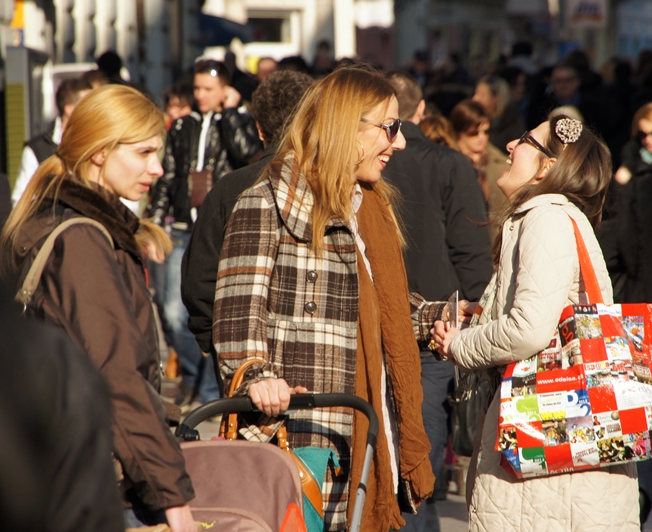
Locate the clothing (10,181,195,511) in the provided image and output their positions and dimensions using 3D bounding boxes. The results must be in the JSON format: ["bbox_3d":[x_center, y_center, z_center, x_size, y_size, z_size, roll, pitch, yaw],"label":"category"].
[{"bbox_3d":[-0.463,0.168,13.750,0.380,0.690,0.480,0,2,7],"label":"clothing"}]

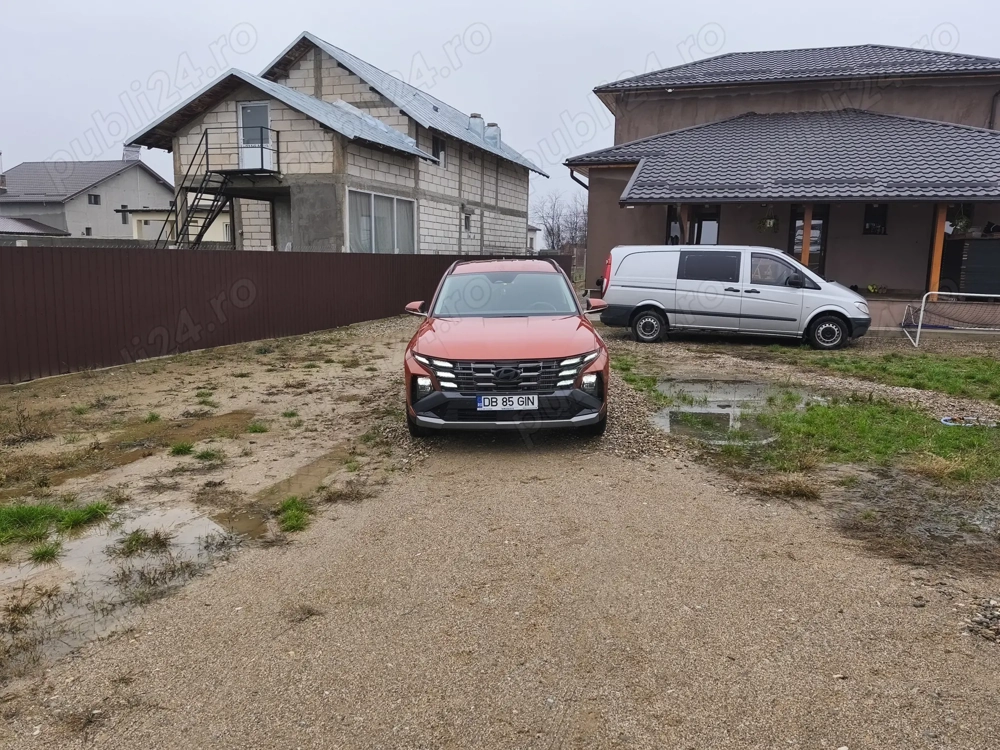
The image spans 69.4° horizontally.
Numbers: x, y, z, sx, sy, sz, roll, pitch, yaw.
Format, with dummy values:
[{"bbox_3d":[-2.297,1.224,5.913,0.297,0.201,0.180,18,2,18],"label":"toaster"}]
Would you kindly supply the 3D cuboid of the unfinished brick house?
[{"bbox_3d":[-4.306,-6.827,26.324,7.860,8.200,17.950,4,10,18],"label":"unfinished brick house"}]

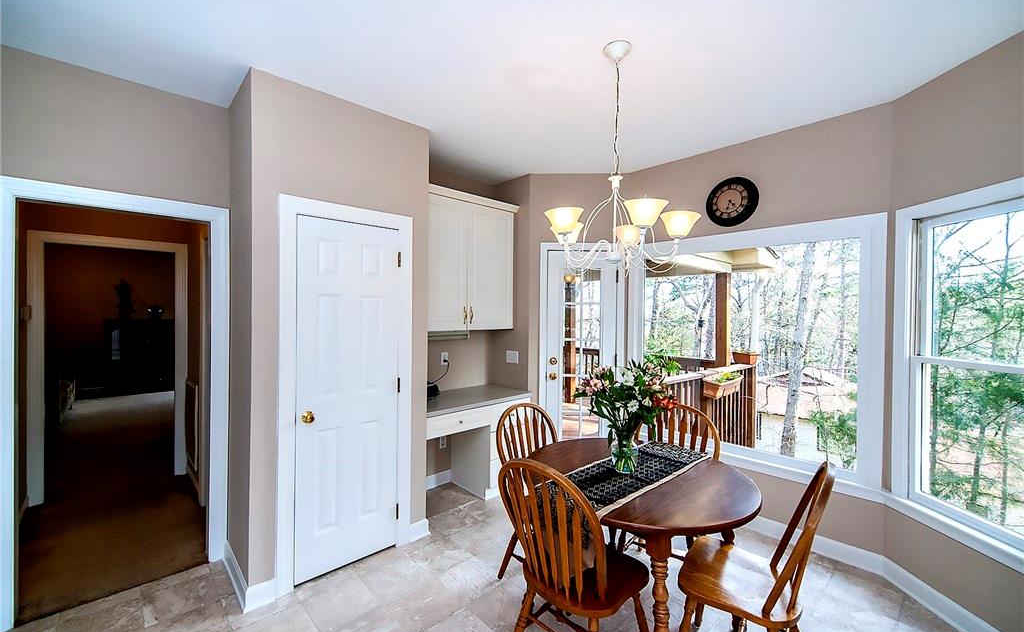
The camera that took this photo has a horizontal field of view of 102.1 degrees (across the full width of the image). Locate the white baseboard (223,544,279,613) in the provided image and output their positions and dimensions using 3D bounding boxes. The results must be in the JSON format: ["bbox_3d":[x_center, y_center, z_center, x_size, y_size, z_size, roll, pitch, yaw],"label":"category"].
[{"bbox_3d":[-1.505,1.430,2.353,0.150,0.110,0.630,0,1,-44],"label":"white baseboard"}]

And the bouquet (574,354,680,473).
[{"bbox_3d":[0.561,0.470,2.034,0.500,0.550,0.450,1,0,0],"label":"bouquet"}]

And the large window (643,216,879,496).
[{"bbox_3d":[1.622,0.198,3.015,0.100,1.630,1.610,0,1,-44],"label":"large window"}]

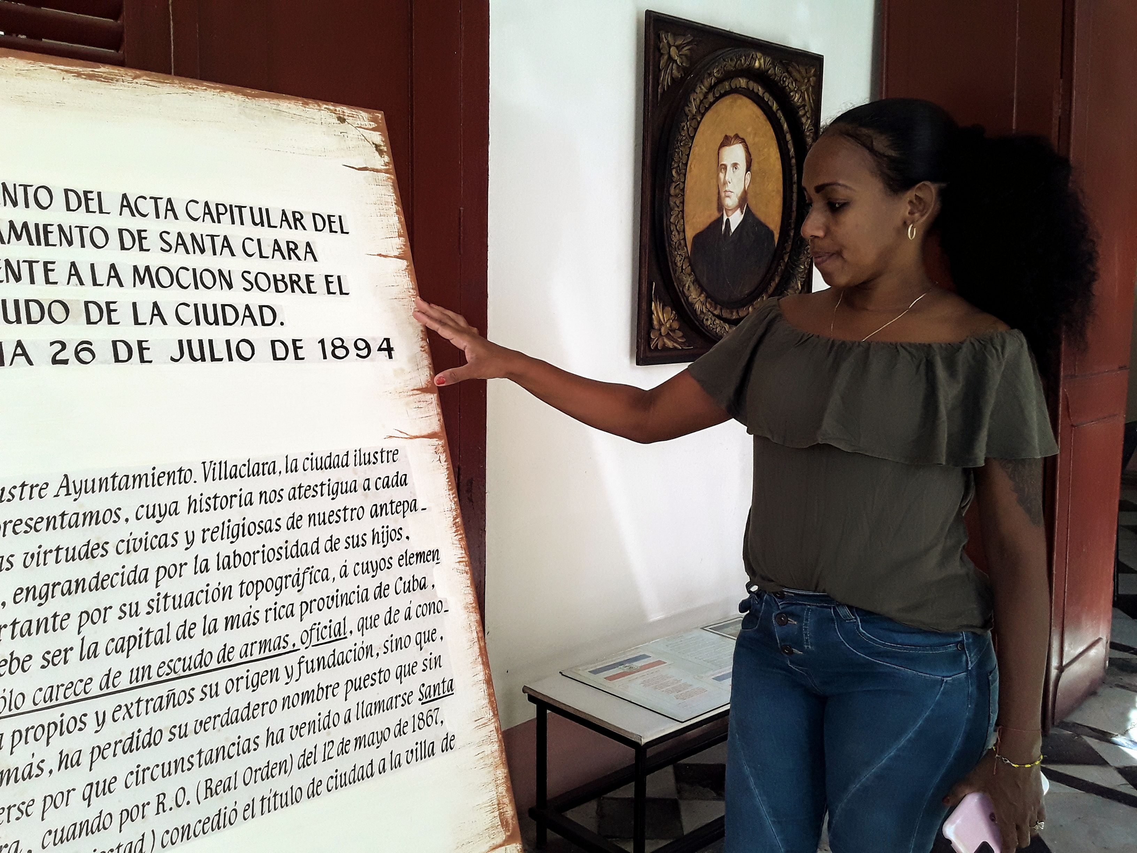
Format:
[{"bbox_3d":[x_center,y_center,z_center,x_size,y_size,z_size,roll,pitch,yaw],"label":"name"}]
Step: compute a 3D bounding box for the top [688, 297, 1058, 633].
[{"bbox_3d":[0.411,0.040,1.419,0.280,0.440,0.520,-2,5,-40],"label":"top"}]

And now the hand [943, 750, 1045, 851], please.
[{"bbox_3d":[0.535,0.476,1.280,0.115,0.140,0.085,-1,4,-25],"label":"hand"}]

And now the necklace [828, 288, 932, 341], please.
[{"bbox_3d":[0.406,-0.142,1.360,0.140,0.125,0.140,-2,5,-40],"label":"necklace"}]

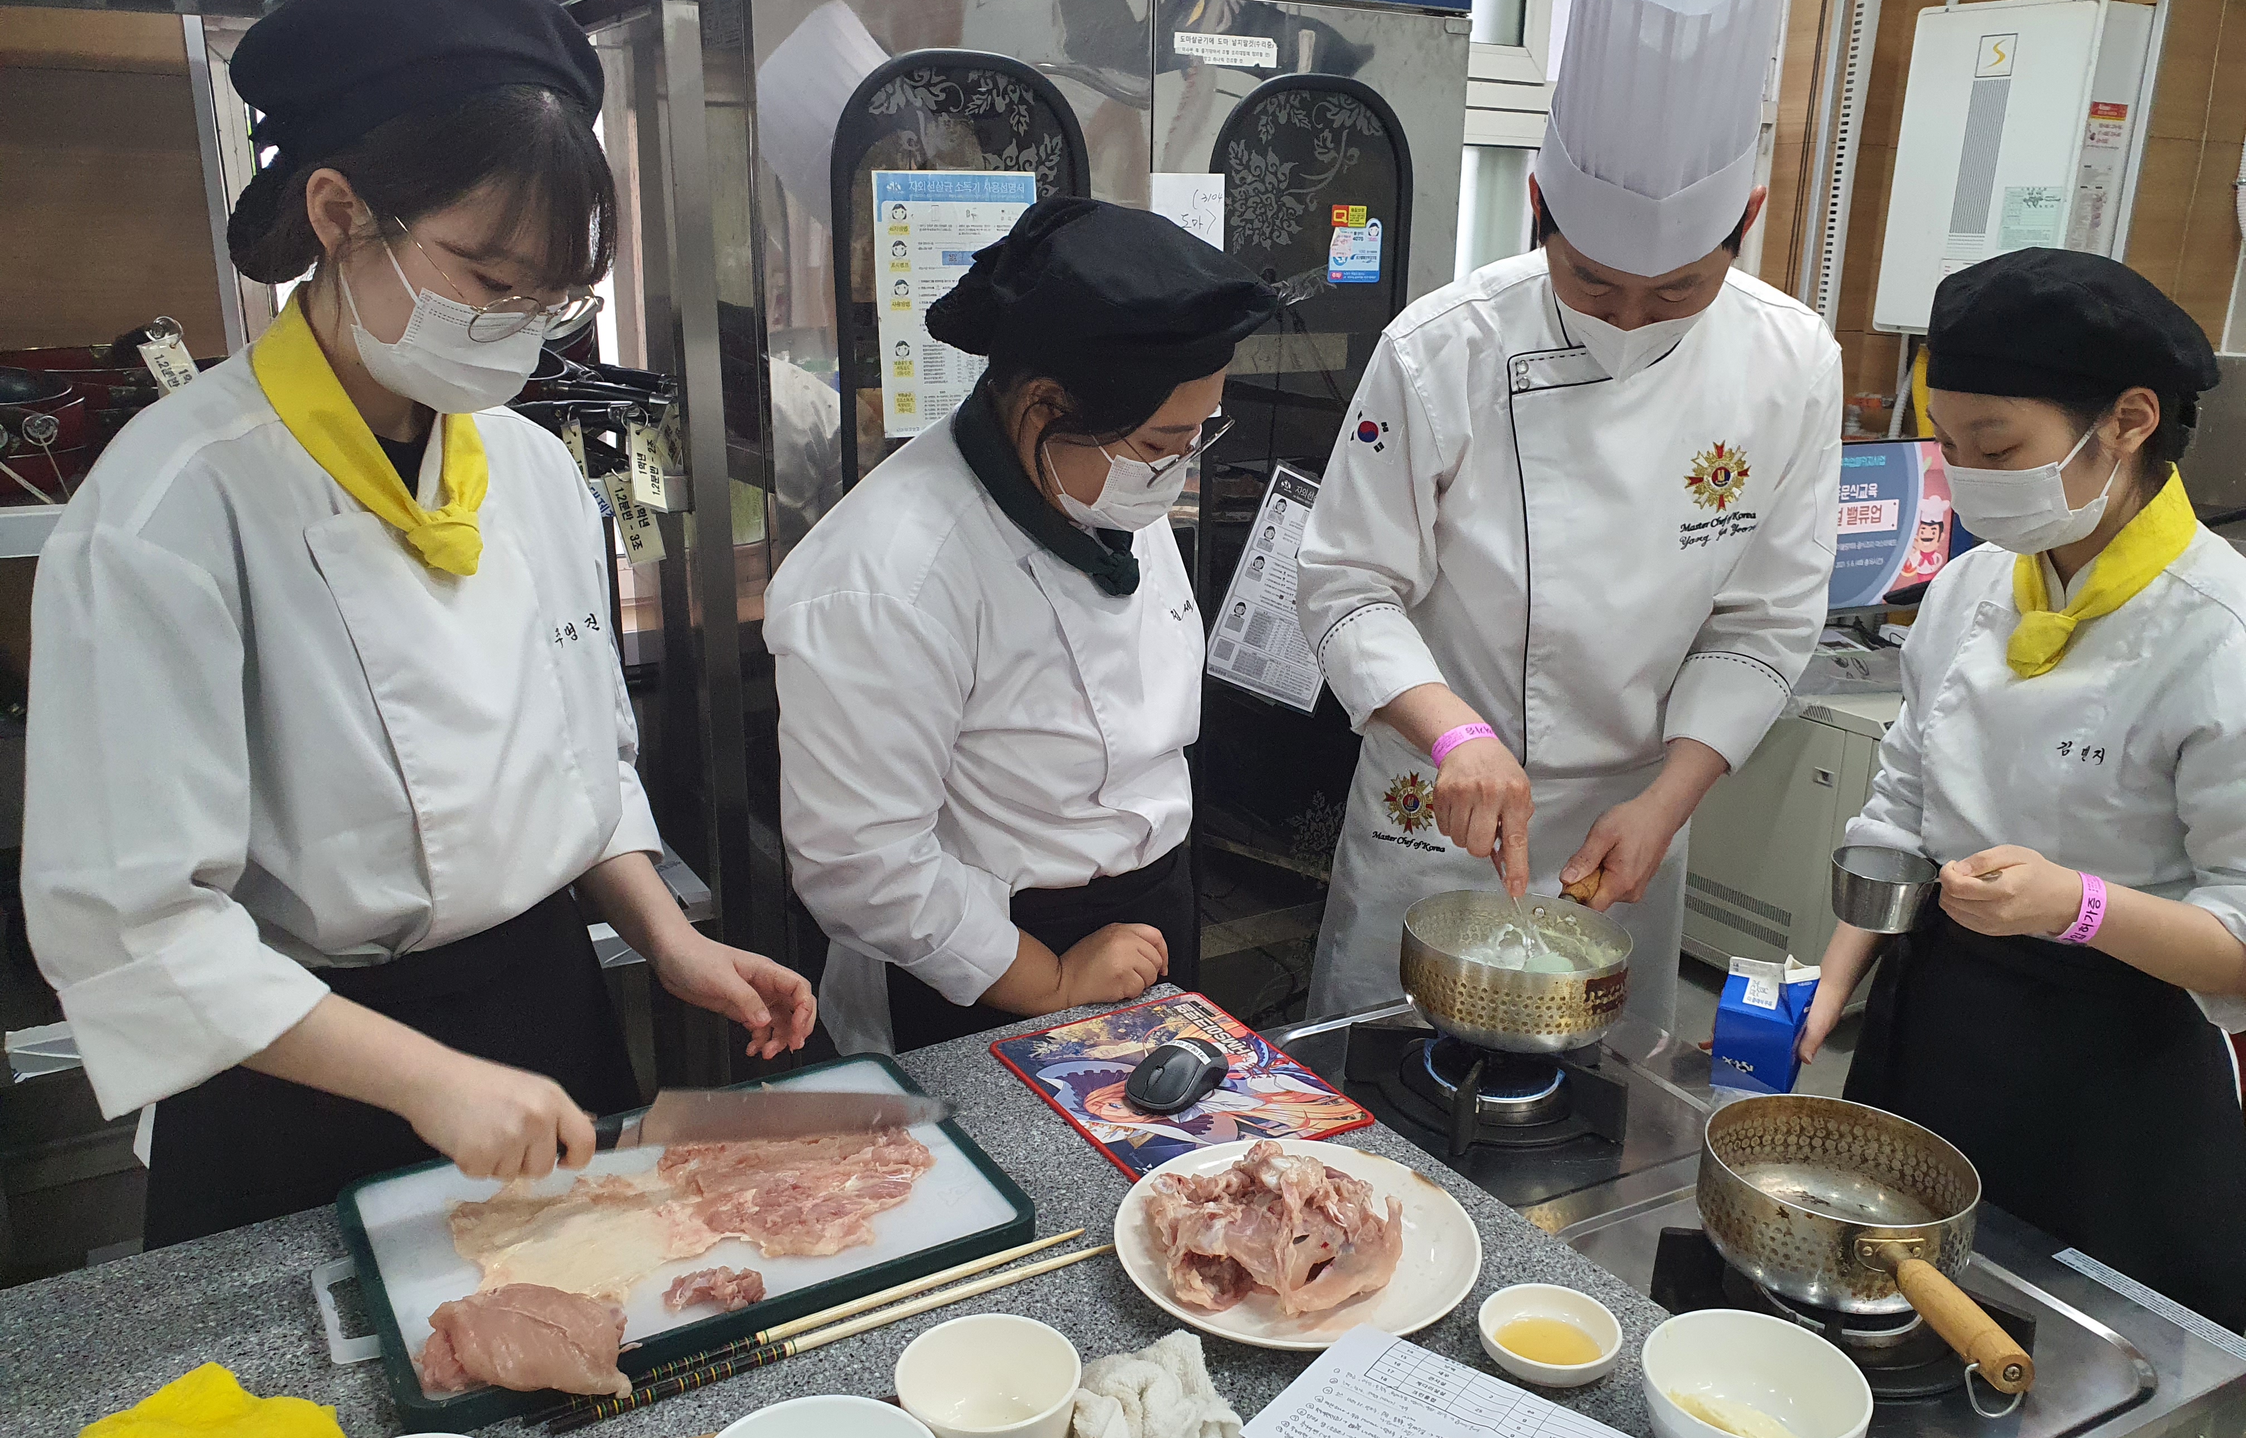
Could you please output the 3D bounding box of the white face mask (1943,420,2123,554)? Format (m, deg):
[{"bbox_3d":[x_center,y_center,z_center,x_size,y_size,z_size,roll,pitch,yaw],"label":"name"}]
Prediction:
[{"bbox_3d":[0.749,-0.193,1.430,0.115,0.105,0.140,-17,20,-7],"label":"white face mask"}]

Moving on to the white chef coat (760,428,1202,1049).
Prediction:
[{"bbox_3d":[-0.152,-0.022,1.655,0.370,0.560,0.460,18,24,28],"label":"white chef coat"}]

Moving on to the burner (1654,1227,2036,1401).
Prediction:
[{"bbox_3d":[0.478,0.391,1.127,0.190,0.055,0.190,-8,20,-26],"label":"burner"}]

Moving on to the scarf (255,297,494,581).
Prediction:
[{"bbox_3d":[-0.504,-0.192,1.130,0.160,0.165,0.148,11,20,30],"label":"scarf"}]

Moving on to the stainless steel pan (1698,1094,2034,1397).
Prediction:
[{"bbox_3d":[0.514,0.366,1.144,0.188,0.096,0.340,1,17,0],"label":"stainless steel pan"}]

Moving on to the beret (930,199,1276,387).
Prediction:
[{"bbox_3d":[-0.015,-0.352,1.400,0.280,0.140,0.230,24,25,21],"label":"beret"}]

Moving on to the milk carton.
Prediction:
[{"bbox_3d":[0.623,0.289,1.640,0.070,0.116,0.070,11,19,30],"label":"milk carton"}]

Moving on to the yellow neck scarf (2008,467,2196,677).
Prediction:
[{"bbox_3d":[0.854,-0.129,1.470,0.155,0.160,0.145,-5,18,-19],"label":"yellow neck scarf"}]

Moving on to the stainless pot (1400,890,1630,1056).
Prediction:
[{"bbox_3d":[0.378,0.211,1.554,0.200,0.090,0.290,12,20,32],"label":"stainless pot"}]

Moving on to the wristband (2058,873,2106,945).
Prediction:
[{"bbox_3d":[0.746,0.148,1.310,0.022,0.058,0.052,16,20,12],"label":"wristband"}]

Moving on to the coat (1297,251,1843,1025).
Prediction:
[{"bbox_3d":[0.409,-0.076,1.617,0.490,0.670,0.400,4,25,11],"label":"coat"}]

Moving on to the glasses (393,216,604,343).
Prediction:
[{"bbox_3d":[-0.400,-0.300,1.050,0.048,0.135,0.138,-41,2,22],"label":"glasses"}]

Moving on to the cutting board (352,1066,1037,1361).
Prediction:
[{"bbox_3d":[-0.302,0.346,1.195,0.415,0.026,0.255,-9,20,-28],"label":"cutting board"}]

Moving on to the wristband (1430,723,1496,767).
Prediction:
[{"bbox_3d":[0.291,0.020,1.440,0.062,0.025,0.055,-35,-19,1],"label":"wristband"}]

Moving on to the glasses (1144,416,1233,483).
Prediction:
[{"bbox_3d":[0.022,-0.280,1.465,0.135,0.045,0.140,46,41,2],"label":"glasses"}]

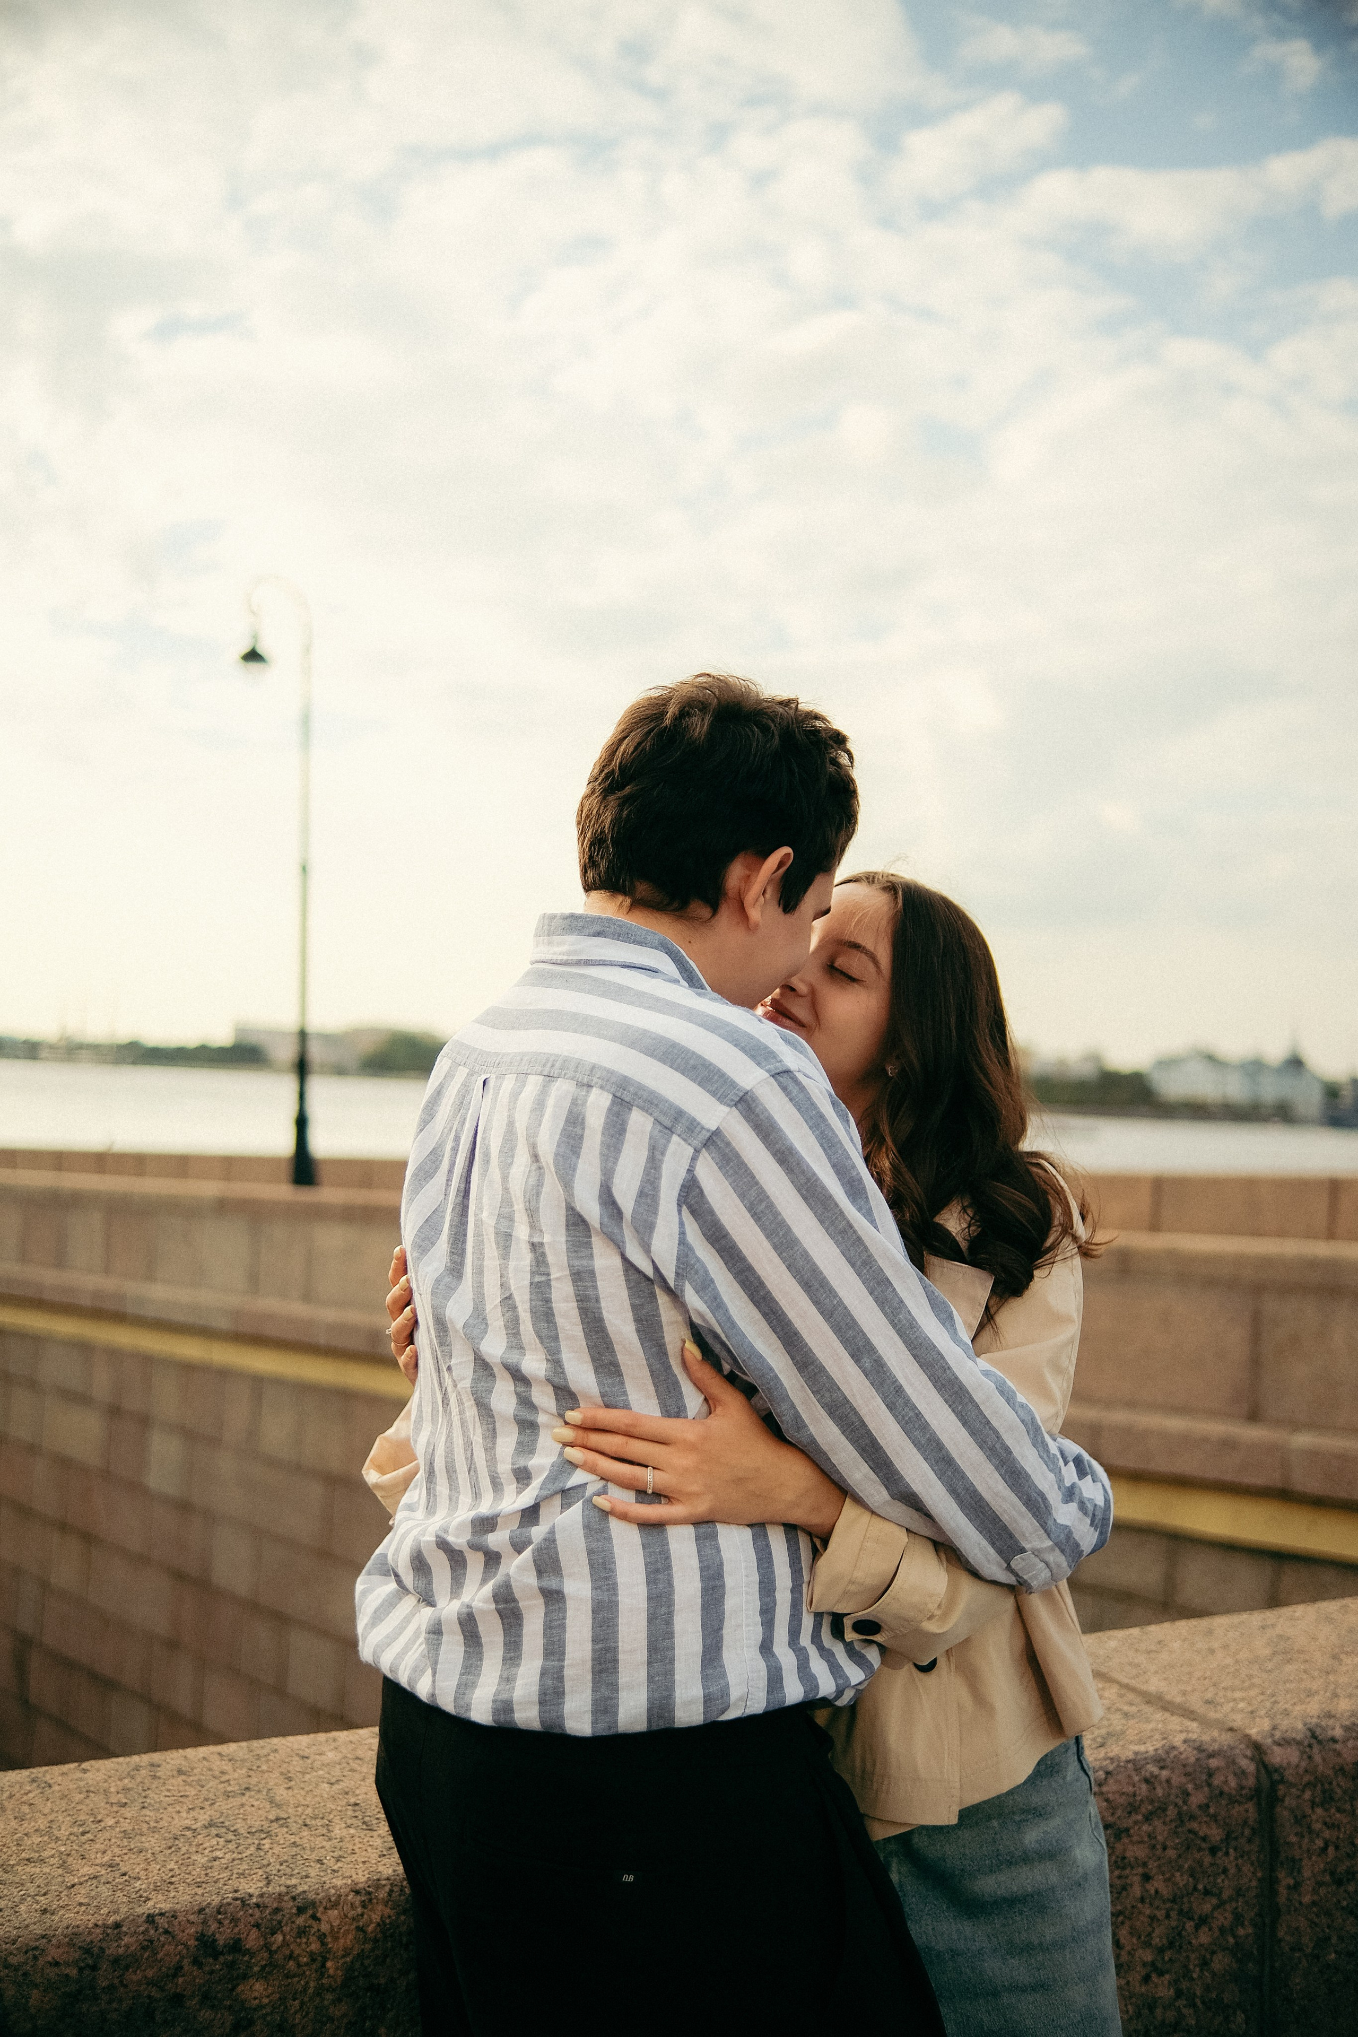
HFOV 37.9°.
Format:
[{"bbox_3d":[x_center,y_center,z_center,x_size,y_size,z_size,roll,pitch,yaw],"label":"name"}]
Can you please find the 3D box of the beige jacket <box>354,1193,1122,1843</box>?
[{"bbox_3d":[0.058,0.372,1.642,0.541,0.520,0.449,0,-2,38],"label":"beige jacket"}]

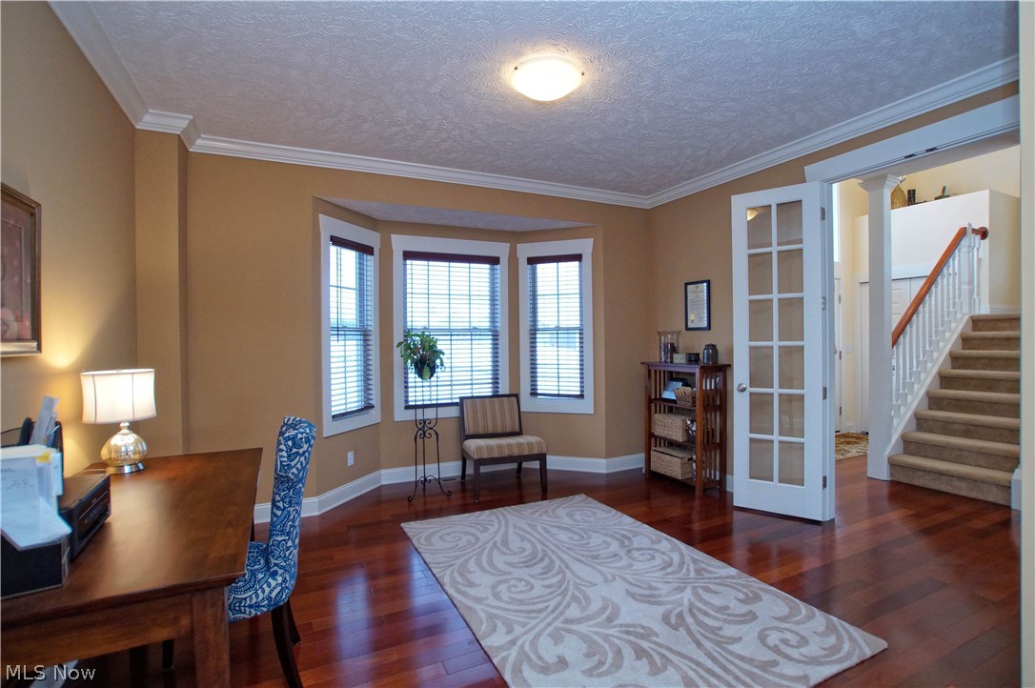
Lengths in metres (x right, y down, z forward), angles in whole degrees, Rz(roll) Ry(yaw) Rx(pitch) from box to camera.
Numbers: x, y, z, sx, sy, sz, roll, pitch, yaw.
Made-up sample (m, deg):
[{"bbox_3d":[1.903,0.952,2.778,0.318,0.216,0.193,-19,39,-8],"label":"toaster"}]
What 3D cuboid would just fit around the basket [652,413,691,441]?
[{"bbox_3d":[1.474,0.774,4.326,0.167,0.196,0.341,-1,1,-26],"label":"basket"}]

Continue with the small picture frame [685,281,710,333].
[{"bbox_3d":[1.665,-0.350,4.248,0.025,0.449,0.291,-1,1,-27],"label":"small picture frame"}]

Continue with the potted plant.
[{"bbox_3d":[-0.840,0.095,3.988,0.418,0.439,0.398,-1,1,0],"label":"potted plant"}]

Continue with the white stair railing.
[{"bbox_3d":[4.356,-0.249,4.697,1.907,2.040,0.092,-1,1,-25],"label":"white stair railing"}]

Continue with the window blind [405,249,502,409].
[{"bbox_3d":[-0.637,-0.143,4.590,0.979,1.515,0.061,-1,1,-24],"label":"window blind"}]

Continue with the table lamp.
[{"bbox_3d":[-1.954,0.374,2.283,0.290,0.495,0.290,-1,1,-26],"label":"table lamp"}]

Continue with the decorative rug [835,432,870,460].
[{"bbox_3d":[3.987,1.246,5.693,1.785,0.012,0.816,-1,1,-25],"label":"decorative rug"}]

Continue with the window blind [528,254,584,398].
[{"bbox_3d":[0.396,-0.180,4.753,0.571,1.469,0.061,0,1,18],"label":"window blind"}]

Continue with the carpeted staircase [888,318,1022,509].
[{"bbox_3d":[4.382,0.471,4.251,1.740,1.550,0.820,-1,1,-26],"label":"carpeted staircase"}]

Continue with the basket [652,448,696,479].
[{"bbox_3d":[1.473,1.117,4.339,0.197,0.211,0.385,-1,1,-26],"label":"basket"}]

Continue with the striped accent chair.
[{"bbox_3d":[-0.168,0.918,4.326,0.645,0.800,0.750,-1,1,-17],"label":"striped accent chair"}]

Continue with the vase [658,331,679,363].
[{"bbox_3d":[1.498,0.029,4.517,0.215,0.325,0.215,-1,1,-26],"label":"vase"}]

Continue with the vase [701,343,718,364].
[{"bbox_3d":[1.724,0.089,4.100,0.131,0.182,0.131,-1,1,0],"label":"vase"}]

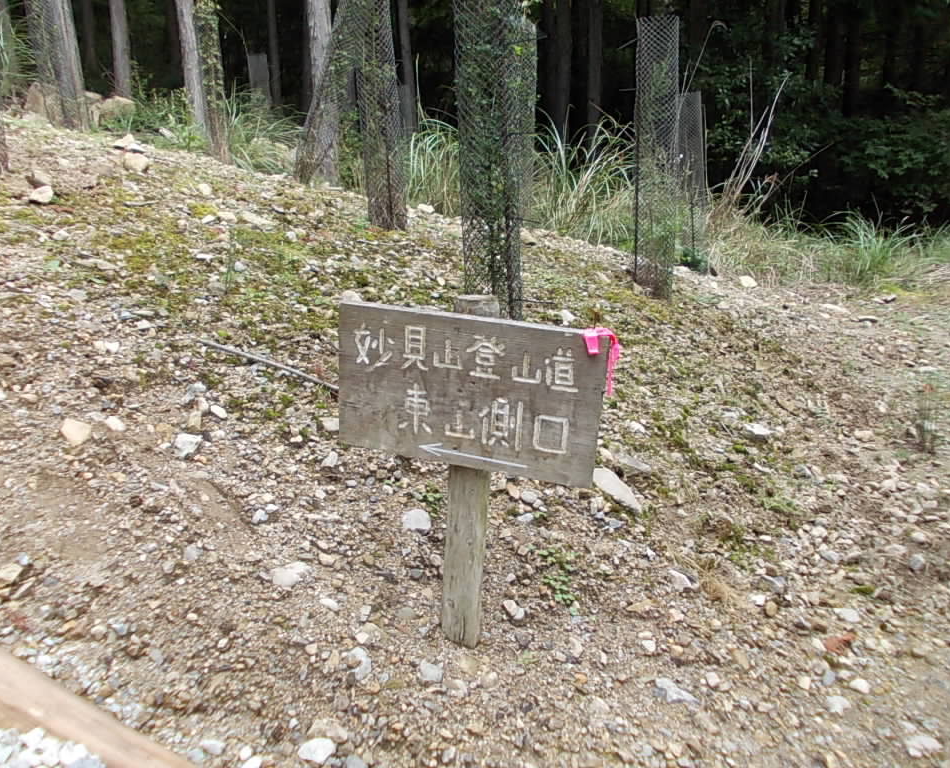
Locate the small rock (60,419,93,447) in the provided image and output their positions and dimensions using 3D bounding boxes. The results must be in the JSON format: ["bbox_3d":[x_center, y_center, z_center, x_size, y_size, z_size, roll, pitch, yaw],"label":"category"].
[{"bbox_3d":[-1.257,0.153,2.613,0.100,0.060,0.080,-10,20,-26],"label":"small rock"}]

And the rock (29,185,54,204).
[{"bbox_3d":[-2.460,-1.075,4.700,0.130,0.085,0.100,-1,13,0],"label":"rock"}]

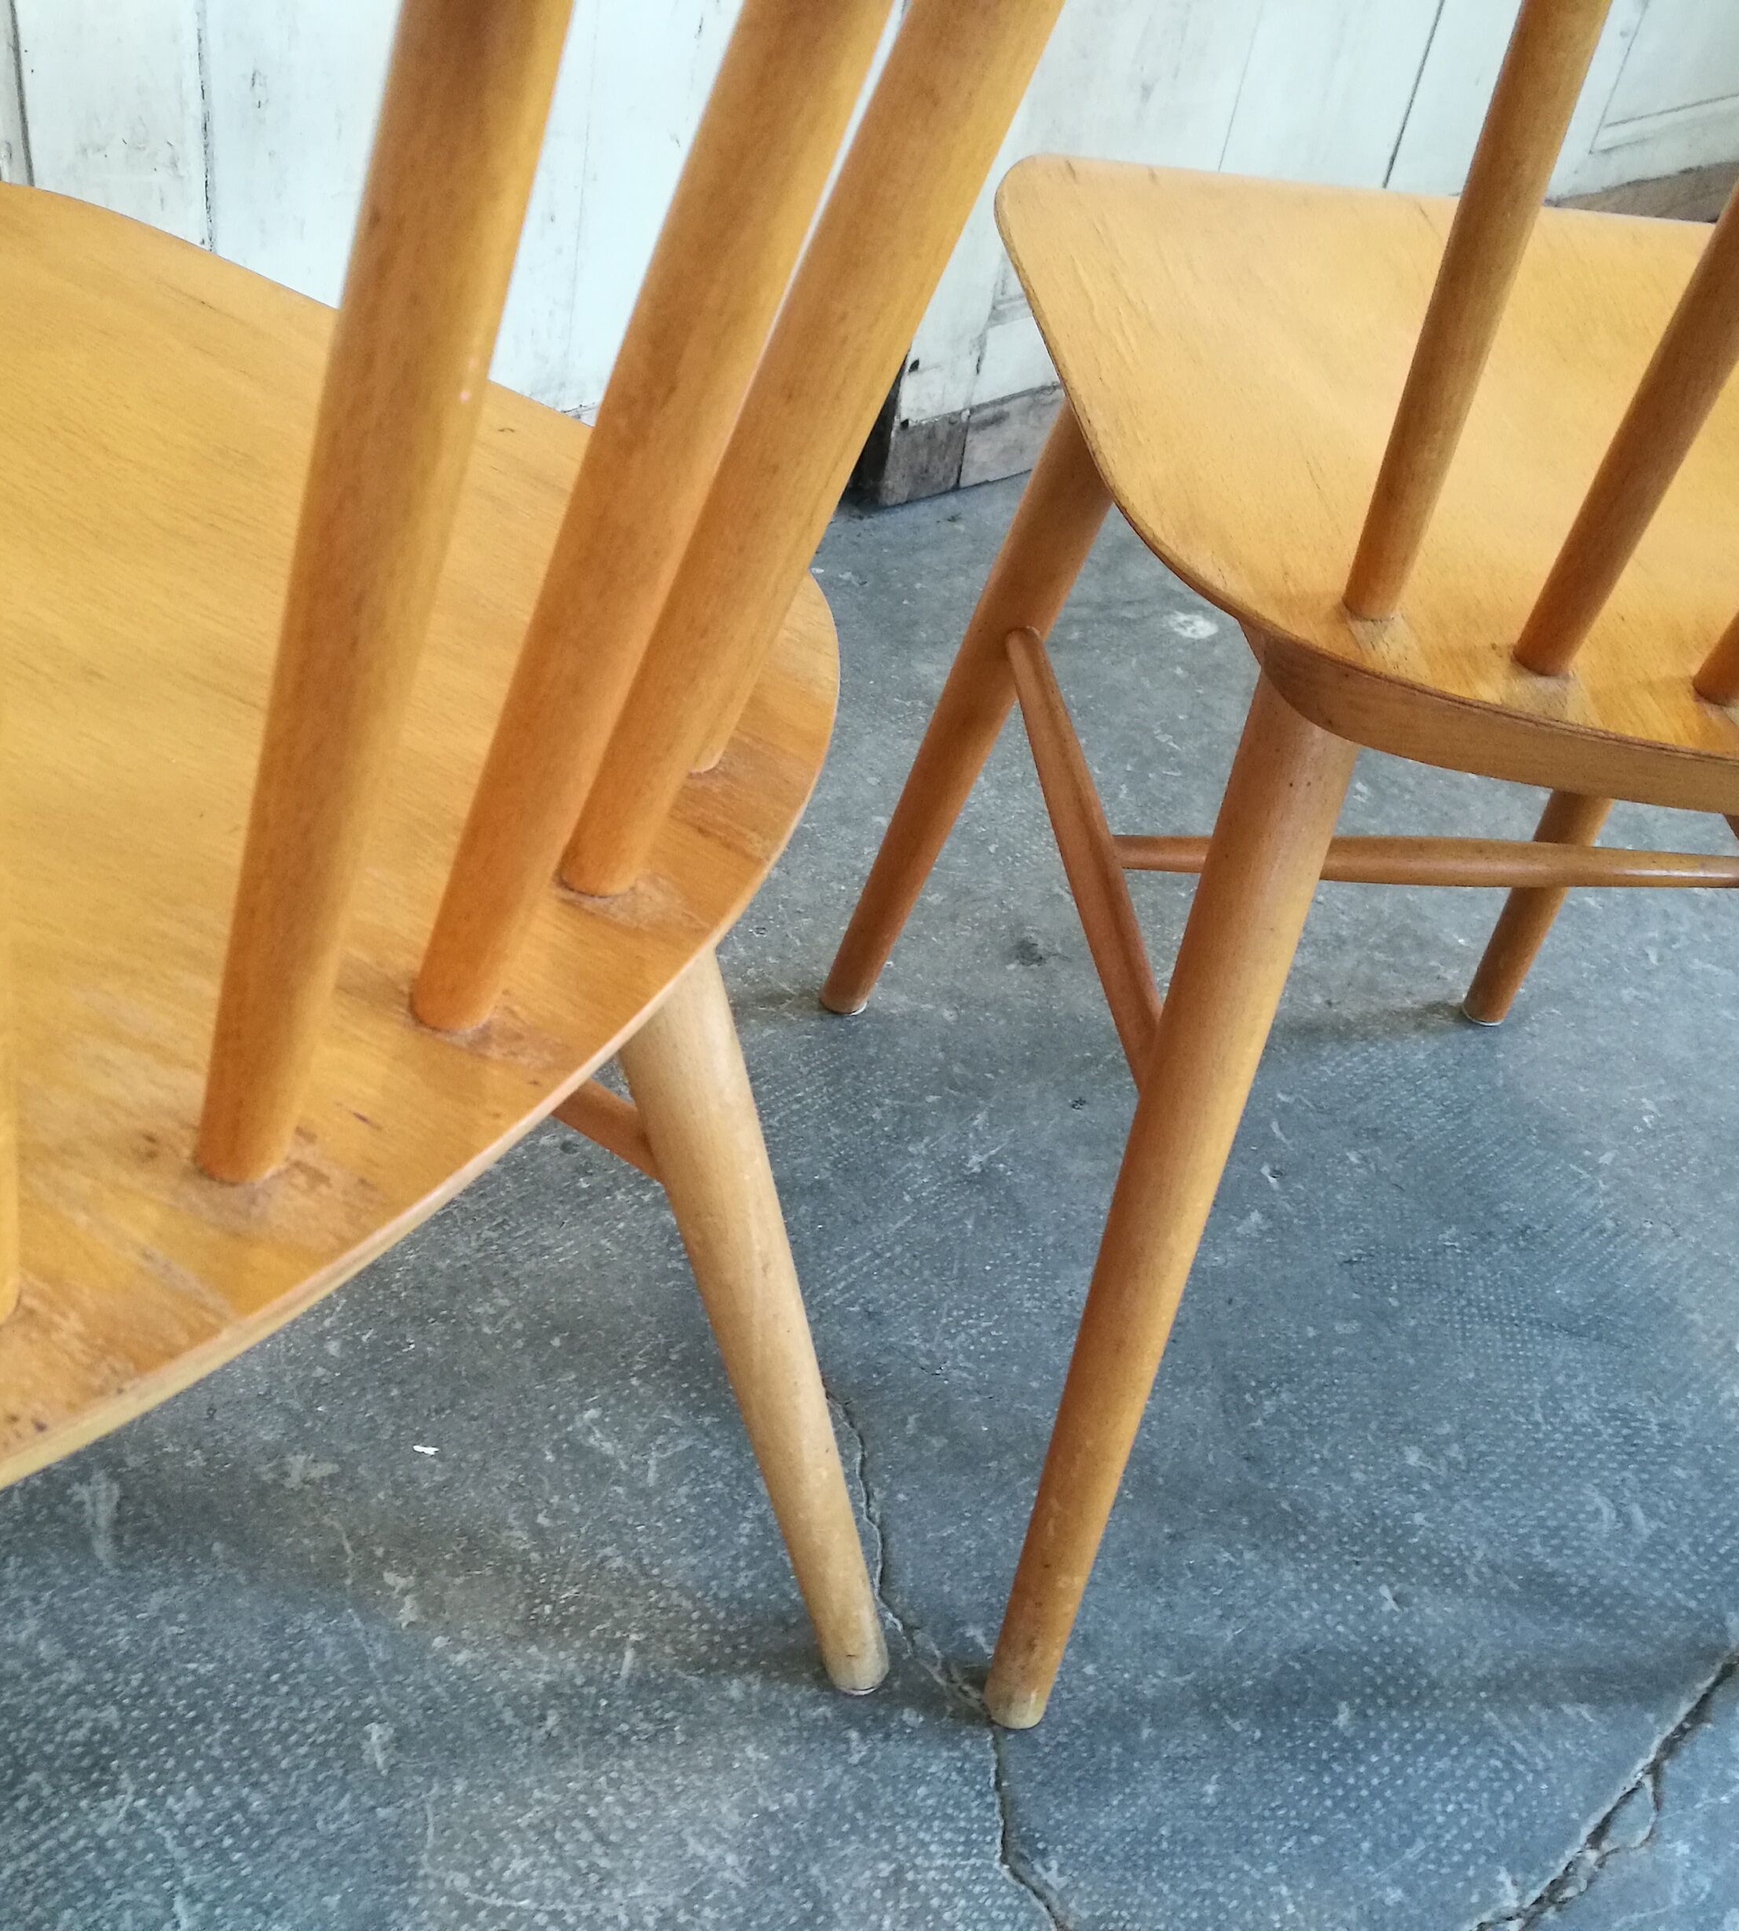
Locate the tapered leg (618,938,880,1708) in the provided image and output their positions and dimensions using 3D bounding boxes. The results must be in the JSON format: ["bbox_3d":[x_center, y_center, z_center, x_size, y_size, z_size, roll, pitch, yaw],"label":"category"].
[{"bbox_3d":[-0.038,0.113,0.663,0.037,0.421,0.037,-11,36,0],"label":"tapered leg"}]

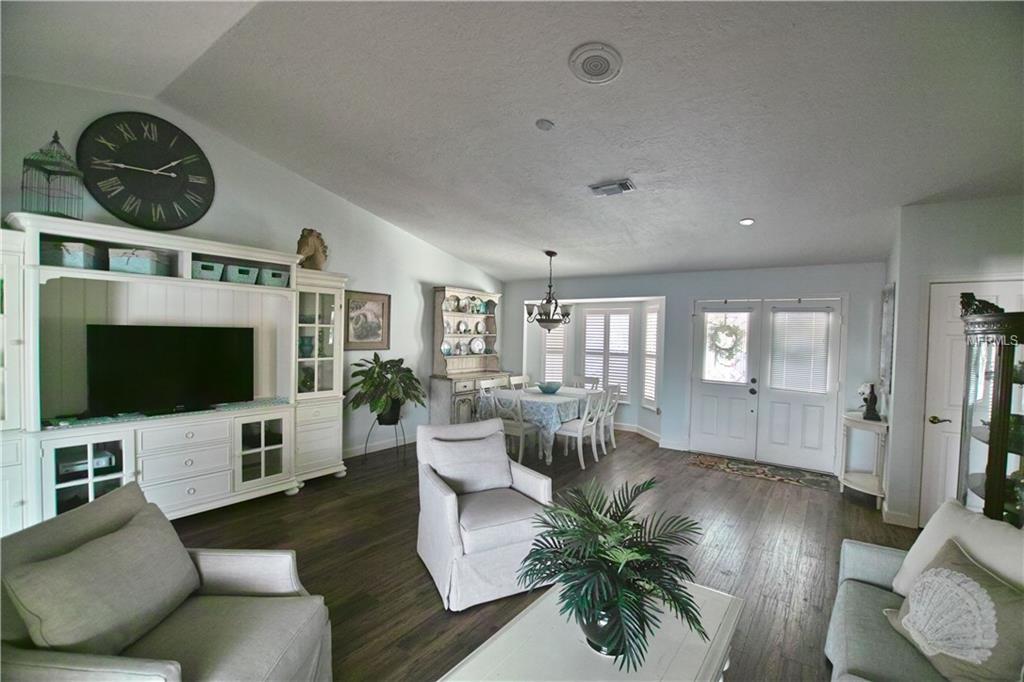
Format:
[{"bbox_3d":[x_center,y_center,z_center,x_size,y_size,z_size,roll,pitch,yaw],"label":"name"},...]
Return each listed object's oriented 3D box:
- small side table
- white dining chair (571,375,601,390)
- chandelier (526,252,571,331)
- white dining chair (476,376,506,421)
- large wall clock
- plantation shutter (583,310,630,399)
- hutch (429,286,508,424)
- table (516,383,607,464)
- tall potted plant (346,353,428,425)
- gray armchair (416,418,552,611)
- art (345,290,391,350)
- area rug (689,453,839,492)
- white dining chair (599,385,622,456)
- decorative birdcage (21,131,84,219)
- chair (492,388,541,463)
[{"bbox_3d":[3.596,1.186,4.373,0.380,0.800,0.780,2,1,37],"label":"small side table"},{"bbox_3d":[0.959,1.002,6.206,0.450,0.900,0.540,2,2,36],"label":"white dining chair"},{"bbox_3d":[0.515,-0.645,5.715,0.740,1.110,0.740,1,2,0],"label":"chandelier"},{"bbox_3d":[-0.155,1.011,6.008,0.500,0.910,0.460,2,1,35],"label":"white dining chair"},{"bbox_3d":[-3.004,-1.407,3.575,0.045,0.910,0.910,2,2,36],"label":"large wall clock"},{"bbox_3d":[1.552,0.219,7.075,0.860,1.490,0.070,2,2,36],"label":"plantation shutter"},{"bbox_3d":[-0.590,0.344,6.554,0.470,2.200,1.360,2,1,38],"label":"hutch"},{"bbox_3d":[0.513,1.101,5.889,1.060,0.765,1.480,2,1,35],"label":"table"},{"bbox_3d":[-1.495,0.578,5.080,0.920,0.870,0.850,1,1,0],"label":"tall potted plant"},{"bbox_3d":[-0.165,1.076,2.889,0.740,0.900,0.740,1,1,-26],"label":"gray armchair"},{"bbox_3d":[-1.794,-0.240,5.319,0.035,0.720,0.710,2,2,36],"label":"art"},{"bbox_3d":[2.923,1.524,5.027,1.500,0.012,0.580,2,2,36],"label":"area rug"},{"bbox_3d":[1.168,1.019,5.771,0.540,0.900,0.450,2,2,36],"label":"white dining chair"},{"bbox_3d":[-3.105,-1.114,2.897,0.220,0.630,0.220,1,2,-9],"label":"decorative birdcage"},{"bbox_3d":[0.037,1.028,5.347,0.460,0.910,0.500,2,1,35],"label":"chair"}]

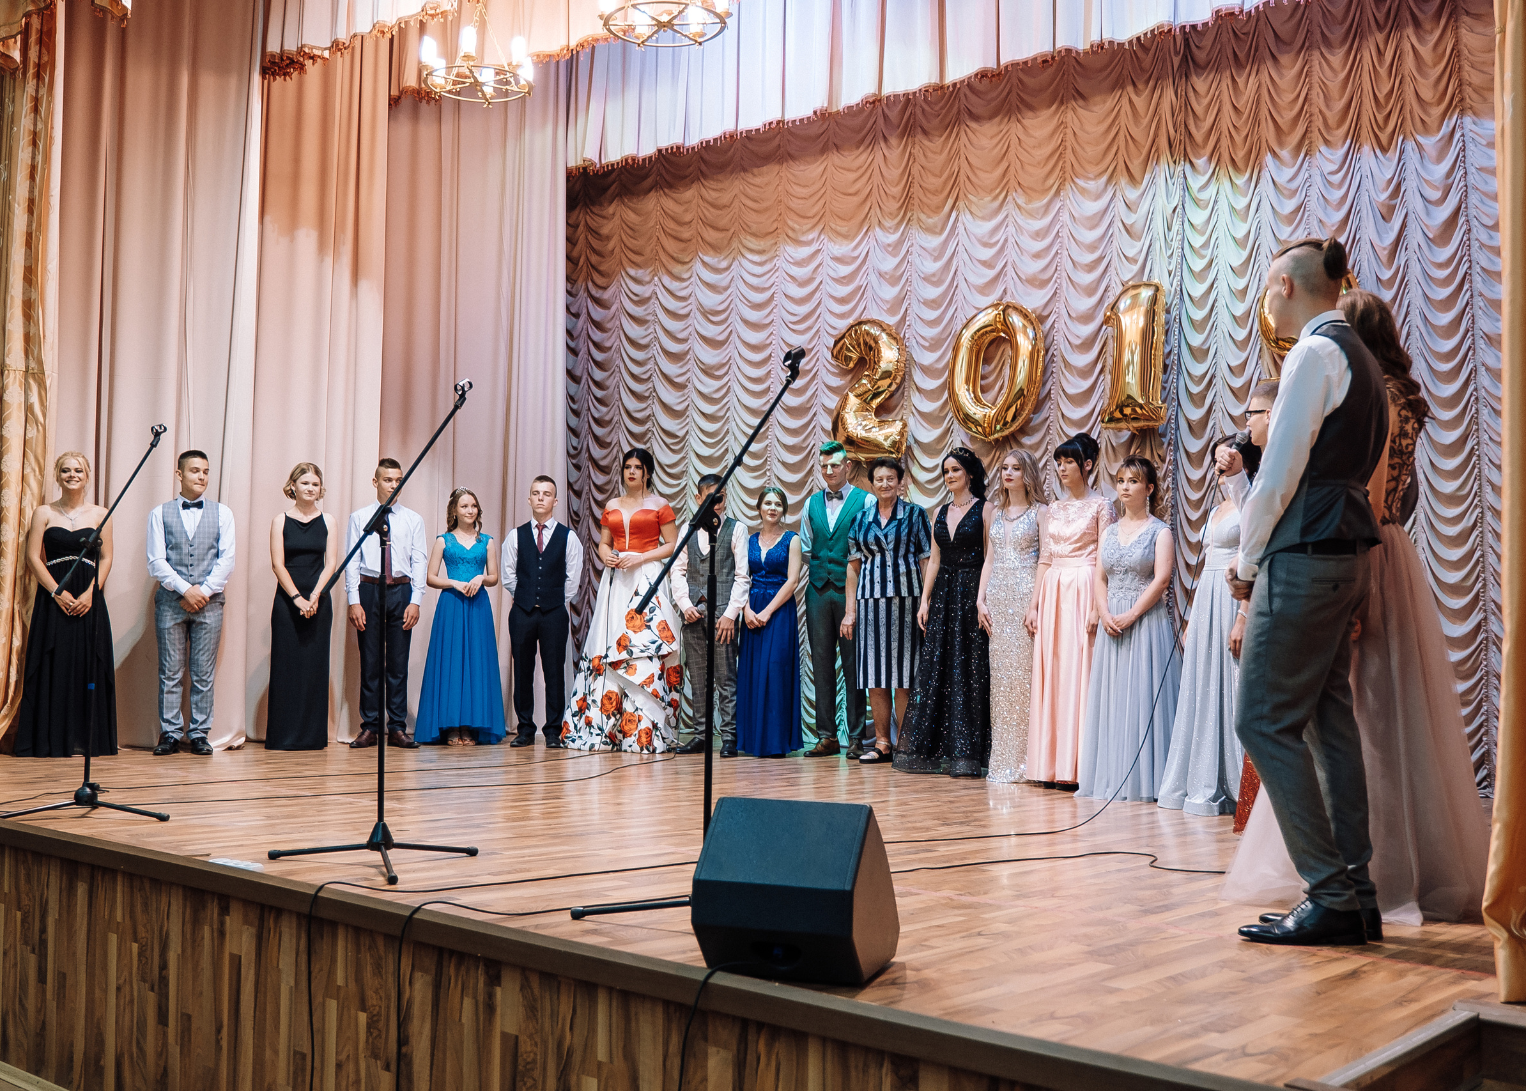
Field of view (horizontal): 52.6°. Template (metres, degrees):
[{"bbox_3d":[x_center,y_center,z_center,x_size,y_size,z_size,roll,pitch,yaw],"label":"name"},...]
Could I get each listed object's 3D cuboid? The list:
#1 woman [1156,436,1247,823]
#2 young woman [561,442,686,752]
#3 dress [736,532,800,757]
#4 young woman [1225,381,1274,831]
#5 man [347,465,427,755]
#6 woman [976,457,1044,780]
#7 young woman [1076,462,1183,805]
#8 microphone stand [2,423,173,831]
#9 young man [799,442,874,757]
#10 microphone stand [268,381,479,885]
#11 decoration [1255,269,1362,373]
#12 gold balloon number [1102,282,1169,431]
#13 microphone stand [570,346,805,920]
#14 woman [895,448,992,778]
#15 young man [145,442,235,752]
[{"bbox_3d":[2.009,0.337,6.930,0.500,1.648,0.450,-2,-3,38],"label":"woman"},{"bbox_3d":[-0.843,0.326,9.542,0.750,1.866,0.680,0,-3,20],"label":"young woman"},{"bbox_3d":[0.034,0.588,9.280,0.400,1.338,0.380,-1,-3,24],"label":"dress"},{"bbox_3d":[1.977,0.225,6.120,0.380,1.770,0.490,2,-3,-35],"label":"young woman"},{"bbox_3d":[-2.383,0.349,9.800,0.530,1.797,0.320,1,-3,-16],"label":"man"},{"bbox_3d":[1.280,0.354,8.019,0.410,1.716,0.360,-1,-3,34],"label":"woman"},{"bbox_3d":[1.777,0.380,7.420,0.530,1.605,0.460,-1,-3,33],"label":"young woman"},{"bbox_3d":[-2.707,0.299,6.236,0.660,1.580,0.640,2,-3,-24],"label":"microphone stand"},{"bbox_3d":[0.464,0.316,9.262,0.500,1.888,0.360,-1,-3,25],"label":"young man"},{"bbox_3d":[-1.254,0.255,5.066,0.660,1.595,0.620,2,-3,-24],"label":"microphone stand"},{"bbox_3d":[2.716,-1.048,7.680,0.460,0.773,0.160,-2,-3,42],"label":"decoration"},{"bbox_3d":[2.002,-1.020,8.330,0.320,0.797,0.160,-2,-3,42],"label":"gold balloon number"},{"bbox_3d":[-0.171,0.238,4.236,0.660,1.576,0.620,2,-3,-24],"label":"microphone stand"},{"bbox_3d":[0.995,0.346,8.400,0.540,1.761,0.500,-1,-3,33],"label":"woman"},{"bbox_3d":[-3.417,0.323,9.250,0.540,1.784,0.340,1,-3,-22],"label":"young man"}]

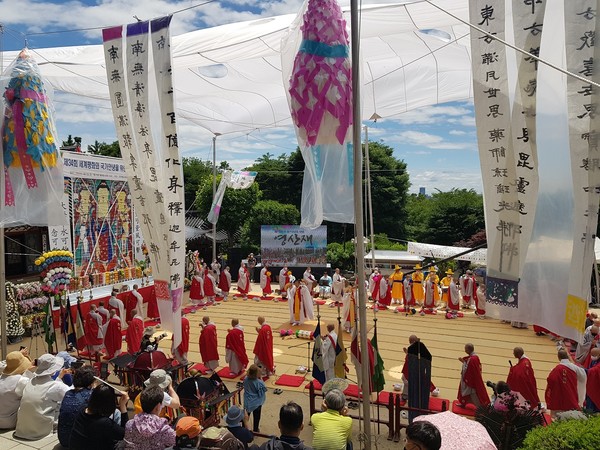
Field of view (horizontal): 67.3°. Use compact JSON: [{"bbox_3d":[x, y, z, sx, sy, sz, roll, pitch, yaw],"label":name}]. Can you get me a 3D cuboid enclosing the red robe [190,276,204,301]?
[{"bbox_3d":[-4.890,3.029,21.500,0.600,1.145,0.450,2,4,18],"label":"red robe"}]

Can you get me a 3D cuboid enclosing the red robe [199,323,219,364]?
[{"bbox_3d":[-2.658,3.451,13.126,0.420,1.140,0.500,2,5,28],"label":"red robe"}]

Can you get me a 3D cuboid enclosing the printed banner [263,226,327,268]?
[{"bbox_3d":[-0.415,1.329,28.800,4.250,2.700,0.120,0,3,3],"label":"printed banner"}]

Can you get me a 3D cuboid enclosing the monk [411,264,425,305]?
[{"bbox_3d":[5.434,2.771,20.629,0.600,1.840,0.420,1,5,16],"label":"monk"}]

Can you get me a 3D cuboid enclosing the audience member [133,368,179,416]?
[{"bbox_3d":[-1.717,2.413,5.766,0.580,1.250,0.700,3,4,30],"label":"audience member"}]

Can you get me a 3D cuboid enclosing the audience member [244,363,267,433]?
[{"bbox_3d":[-1.002,3.874,10.160,0.520,1.600,0.420,0,3,-7],"label":"audience member"}]

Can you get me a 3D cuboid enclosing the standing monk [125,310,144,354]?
[{"bbox_3d":[-5.214,3.450,14.200,0.540,1.640,0.580,1,3,21],"label":"standing monk"}]

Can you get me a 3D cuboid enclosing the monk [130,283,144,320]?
[{"bbox_3d":[-6.582,3.210,18.200,0.520,1.630,0.560,2,3,28],"label":"monk"}]

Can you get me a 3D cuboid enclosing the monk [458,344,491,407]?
[{"bbox_3d":[4.297,3.662,11.172,0.650,1.660,0.650,1,3,20],"label":"monk"}]

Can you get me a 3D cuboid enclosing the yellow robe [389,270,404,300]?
[{"bbox_3d":[4.480,2.797,20.812,0.680,1.360,0.400,1,5,14],"label":"yellow robe"}]

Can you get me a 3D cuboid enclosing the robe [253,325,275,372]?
[{"bbox_3d":[-1.042,3.507,12.800,0.520,1.363,0.580,3,4,37],"label":"robe"}]

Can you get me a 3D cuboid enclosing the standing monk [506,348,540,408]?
[{"bbox_3d":[5.554,3.839,11.200,0.650,1.660,0.620,2,4,40],"label":"standing monk"}]

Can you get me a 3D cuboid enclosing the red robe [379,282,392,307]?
[{"bbox_3d":[4.188,3.283,22.000,0.500,1.391,0.550,4,5,45],"label":"red robe"}]

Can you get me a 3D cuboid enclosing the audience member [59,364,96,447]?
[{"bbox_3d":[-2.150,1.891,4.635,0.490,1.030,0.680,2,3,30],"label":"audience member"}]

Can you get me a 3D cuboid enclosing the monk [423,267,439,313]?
[{"bbox_3d":[6.120,3.167,21.076,0.620,1.680,0.500,-1,3,-20],"label":"monk"}]

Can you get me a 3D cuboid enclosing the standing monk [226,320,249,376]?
[{"bbox_3d":[-1.810,3.472,12.984,0.440,1.660,0.500,2,5,28],"label":"standing monk"}]

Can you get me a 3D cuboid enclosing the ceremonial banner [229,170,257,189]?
[{"bbox_3d":[-2.615,-2.070,20.500,1.250,0.800,0.300,-1,5,-9],"label":"ceremonial banner"}]

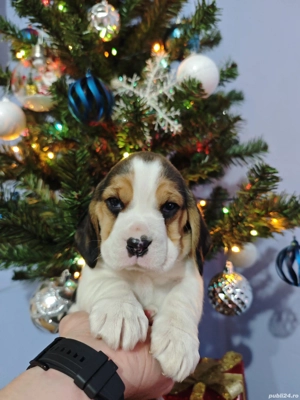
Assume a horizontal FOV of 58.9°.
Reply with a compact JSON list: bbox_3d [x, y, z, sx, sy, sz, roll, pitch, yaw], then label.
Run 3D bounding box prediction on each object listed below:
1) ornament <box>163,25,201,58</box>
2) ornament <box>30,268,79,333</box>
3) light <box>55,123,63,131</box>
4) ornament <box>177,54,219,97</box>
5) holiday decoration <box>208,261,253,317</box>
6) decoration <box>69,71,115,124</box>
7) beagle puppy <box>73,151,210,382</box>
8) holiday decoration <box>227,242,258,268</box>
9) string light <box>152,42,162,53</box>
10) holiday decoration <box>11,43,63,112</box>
[{"bbox_3d":[0.065,-0.316,0.530,0.069,0.070,0.069,0,6,0],"label":"ornament"},{"bbox_3d":[-0.159,0.168,0.440,0.078,0.098,0.078,21,3,0],"label":"ornament"},{"bbox_3d":[-0.162,-0.130,0.470,0.013,0.015,0.013,0,6,0],"label":"light"},{"bbox_3d":[0.081,-0.210,0.450,0.071,0.073,0.071,0,6,0],"label":"ornament"},{"bbox_3d":[0.129,0.144,0.430,0.072,0.089,0.072,0,6,0],"label":"holiday decoration"},{"bbox_3d":[-0.096,-0.168,0.435,0.073,0.086,0.073,0,6,0],"label":"decoration"},{"bbox_3d":[-0.009,0.054,0.285,0.135,0.200,0.190,0,6,2],"label":"beagle puppy"},{"bbox_3d":[0.218,0.130,0.620,0.070,0.072,0.070,0,6,0],"label":"holiday decoration"},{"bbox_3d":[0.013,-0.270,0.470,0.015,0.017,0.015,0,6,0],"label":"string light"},{"bbox_3d":[-0.190,-0.198,0.445,0.083,0.103,0.083,0,6,0],"label":"holiday decoration"}]

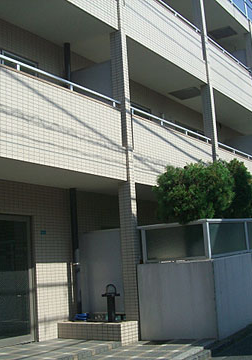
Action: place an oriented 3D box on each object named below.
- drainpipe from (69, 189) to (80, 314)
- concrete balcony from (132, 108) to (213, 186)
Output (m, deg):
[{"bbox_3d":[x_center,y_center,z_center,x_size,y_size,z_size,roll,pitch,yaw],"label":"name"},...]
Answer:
[{"bbox_3d":[-0.844,1.288,9.120,0.107,2.282,0.107,-10,-12,32],"label":"drainpipe"},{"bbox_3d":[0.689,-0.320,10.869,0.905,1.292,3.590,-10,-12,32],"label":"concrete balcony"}]

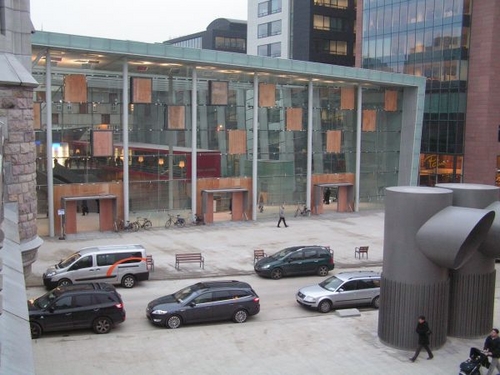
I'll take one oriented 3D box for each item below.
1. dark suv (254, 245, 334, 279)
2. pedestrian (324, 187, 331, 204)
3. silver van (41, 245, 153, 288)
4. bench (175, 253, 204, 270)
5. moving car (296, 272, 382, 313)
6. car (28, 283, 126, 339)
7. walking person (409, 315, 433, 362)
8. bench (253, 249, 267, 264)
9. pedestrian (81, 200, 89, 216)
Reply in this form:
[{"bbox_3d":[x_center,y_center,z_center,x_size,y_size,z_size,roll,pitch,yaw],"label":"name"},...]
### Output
[{"bbox_3d":[2.531,4.134,34.311,4.420,1.560,1.757,-1,6,-16],"label":"dark suv"},{"bbox_3d":[8.094,0.897,63.223,0.520,1.740,0.450,3,7,24],"label":"pedestrian"},{"bbox_3d":[-7.911,4.126,31.396,5.100,1.940,1.895,-1,6,-16],"label":"silver van"},{"bbox_3d":[-3.441,4.269,34.698,1.520,0.830,0.600,-1,6,-17],"label":"bench"},{"bbox_3d":[4.494,4.798,28.542,4.680,1.500,1.746,-1,6,-16],"label":"moving car"},{"bbox_3d":[-7.322,4.931,24.718,4.675,1.760,1.890,-1,6,-16],"label":"car"},{"bbox_3d":[6.124,5.401,21.745,0.760,1.670,0.500,-1,6,-16],"label":"walking person"},{"bbox_3d":[0.672,4.200,35.765,0.620,0.840,0.600,-1,6,-17],"label":"bench"},{"bbox_3d":[-14.654,1.639,53.648,0.600,1.740,0.500,-2,7,-24],"label":"pedestrian"}]

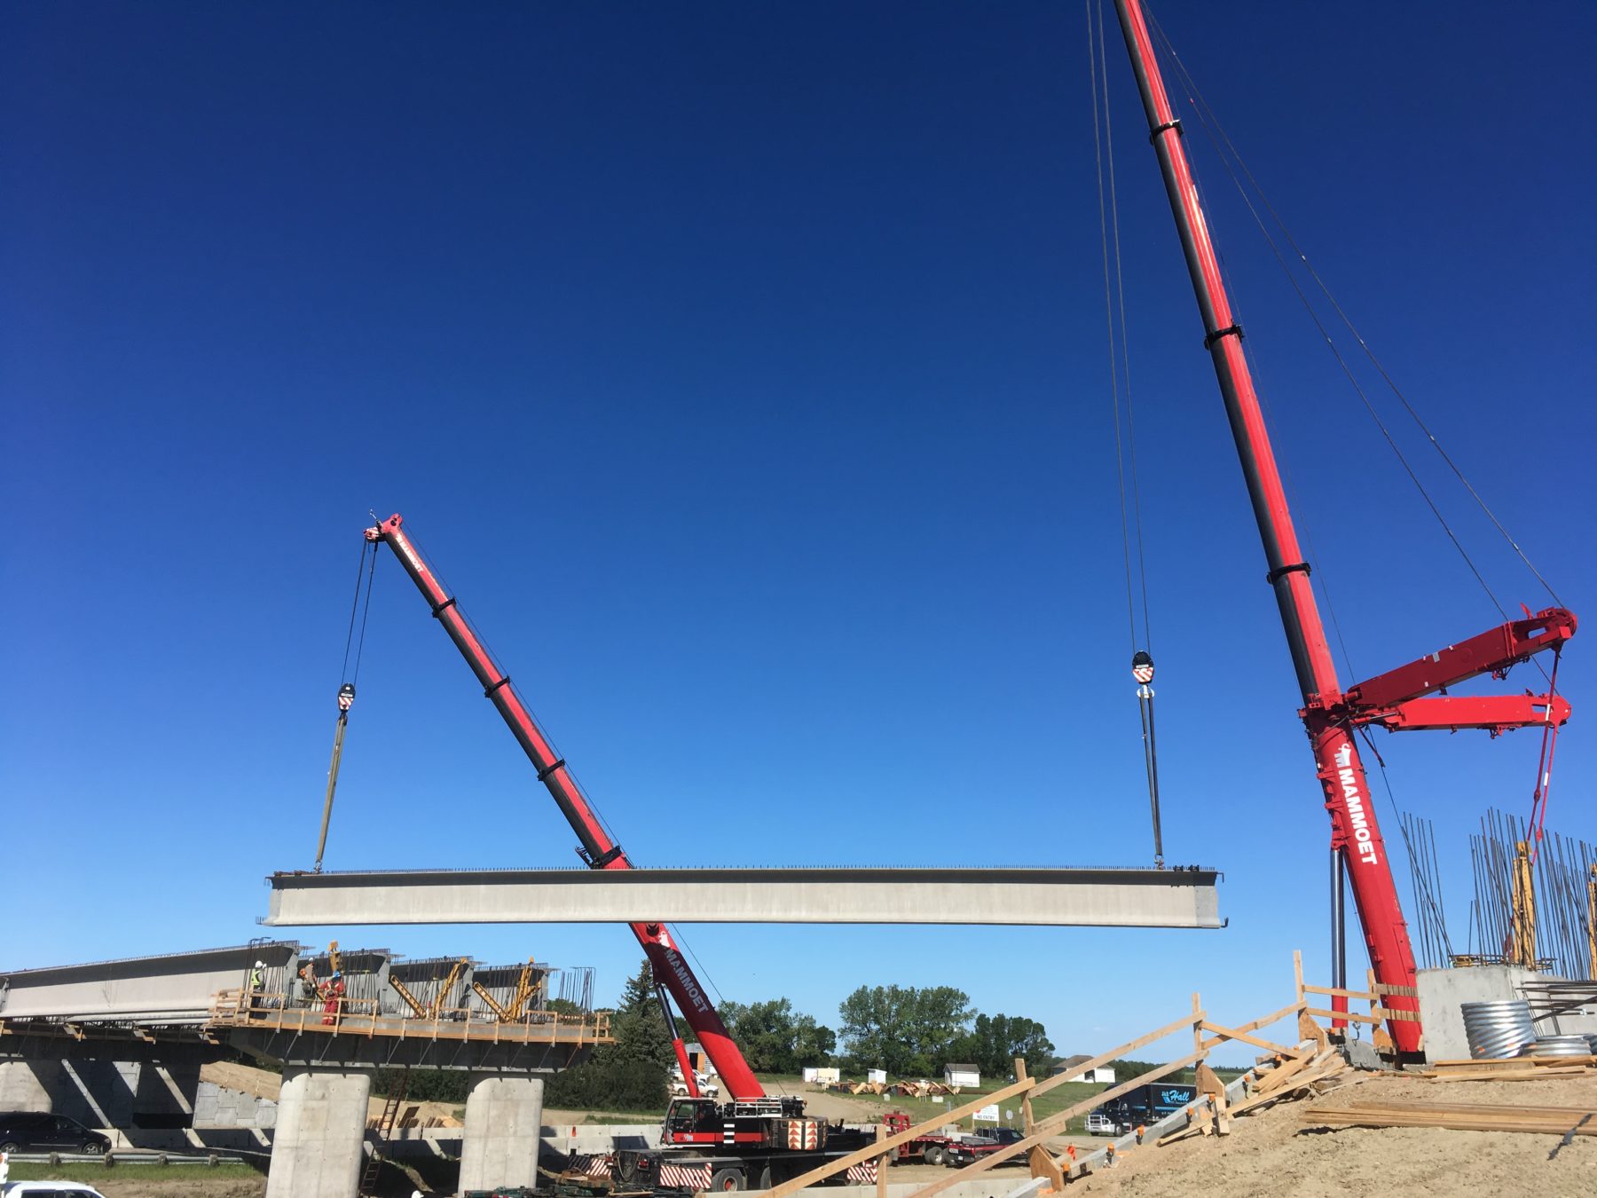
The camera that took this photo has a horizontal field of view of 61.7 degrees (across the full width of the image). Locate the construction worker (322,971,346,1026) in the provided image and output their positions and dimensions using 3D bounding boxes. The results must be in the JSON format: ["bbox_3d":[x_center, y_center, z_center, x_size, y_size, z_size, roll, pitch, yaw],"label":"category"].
[{"bbox_3d":[-14.904,12.890,43.071,0.700,1.770,0.480,9,-20,-21],"label":"construction worker"}]

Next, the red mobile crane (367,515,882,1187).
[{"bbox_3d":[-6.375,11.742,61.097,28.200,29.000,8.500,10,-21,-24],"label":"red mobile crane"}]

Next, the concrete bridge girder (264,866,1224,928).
[{"bbox_3d":[-3.432,11.860,52.661,38.500,2.080,1.220,-3,-19,12],"label":"concrete bridge girder"}]

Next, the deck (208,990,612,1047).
[{"bbox_3d":[-12.847,14.413,45.975,13.623,1.300,3.100,18,-25,-40],"label":"deck"}]

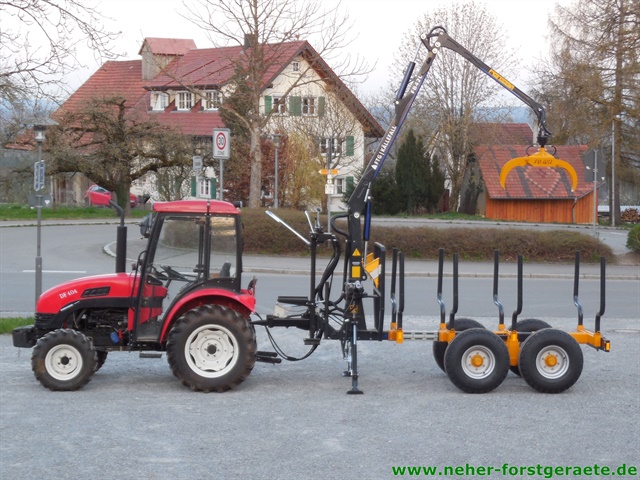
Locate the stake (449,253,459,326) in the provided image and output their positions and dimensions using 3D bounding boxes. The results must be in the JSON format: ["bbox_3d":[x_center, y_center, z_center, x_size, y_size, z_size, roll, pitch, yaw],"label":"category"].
[{"bbox_3d":[1.747,0.666,15.930,0.110,1.000,0.090,0,3,0],"label":"stake"}]

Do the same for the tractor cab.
[{"bbox_3d":[-1.630,0.385,15.800,1.450,1.790,1.380,0,1,0],"label":"tractor cab"}]

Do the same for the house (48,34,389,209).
[{"bbox_3d":[-8.092,-8.092,91.000,13.400,11.000,26.000,-2,4,-37],"label":"house"}]

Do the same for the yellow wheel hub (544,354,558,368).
[{"bbox_3d":[2.885,1.510,15.200,0.165,0.165,0.110,0,1,0],"label":"yellow wheel hub"}]

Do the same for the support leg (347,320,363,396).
[{"bbox_3d":[0.428,1.459,15.150,0.200,0.930,0.200,0,1,0],"label":"support leg"}]

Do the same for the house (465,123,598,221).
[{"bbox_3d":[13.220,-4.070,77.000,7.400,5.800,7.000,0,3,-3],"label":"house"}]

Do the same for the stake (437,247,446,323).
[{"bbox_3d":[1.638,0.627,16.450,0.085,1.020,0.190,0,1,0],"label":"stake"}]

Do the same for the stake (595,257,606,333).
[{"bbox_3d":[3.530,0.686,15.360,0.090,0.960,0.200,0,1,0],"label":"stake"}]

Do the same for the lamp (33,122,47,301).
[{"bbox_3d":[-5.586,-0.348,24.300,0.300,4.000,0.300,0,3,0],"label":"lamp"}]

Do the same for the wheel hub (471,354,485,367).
[{"bbox_3d":[2.016,1.547,15.600,0.160,0.160,0.100,0,3,0],"label":"wheel hub"}]

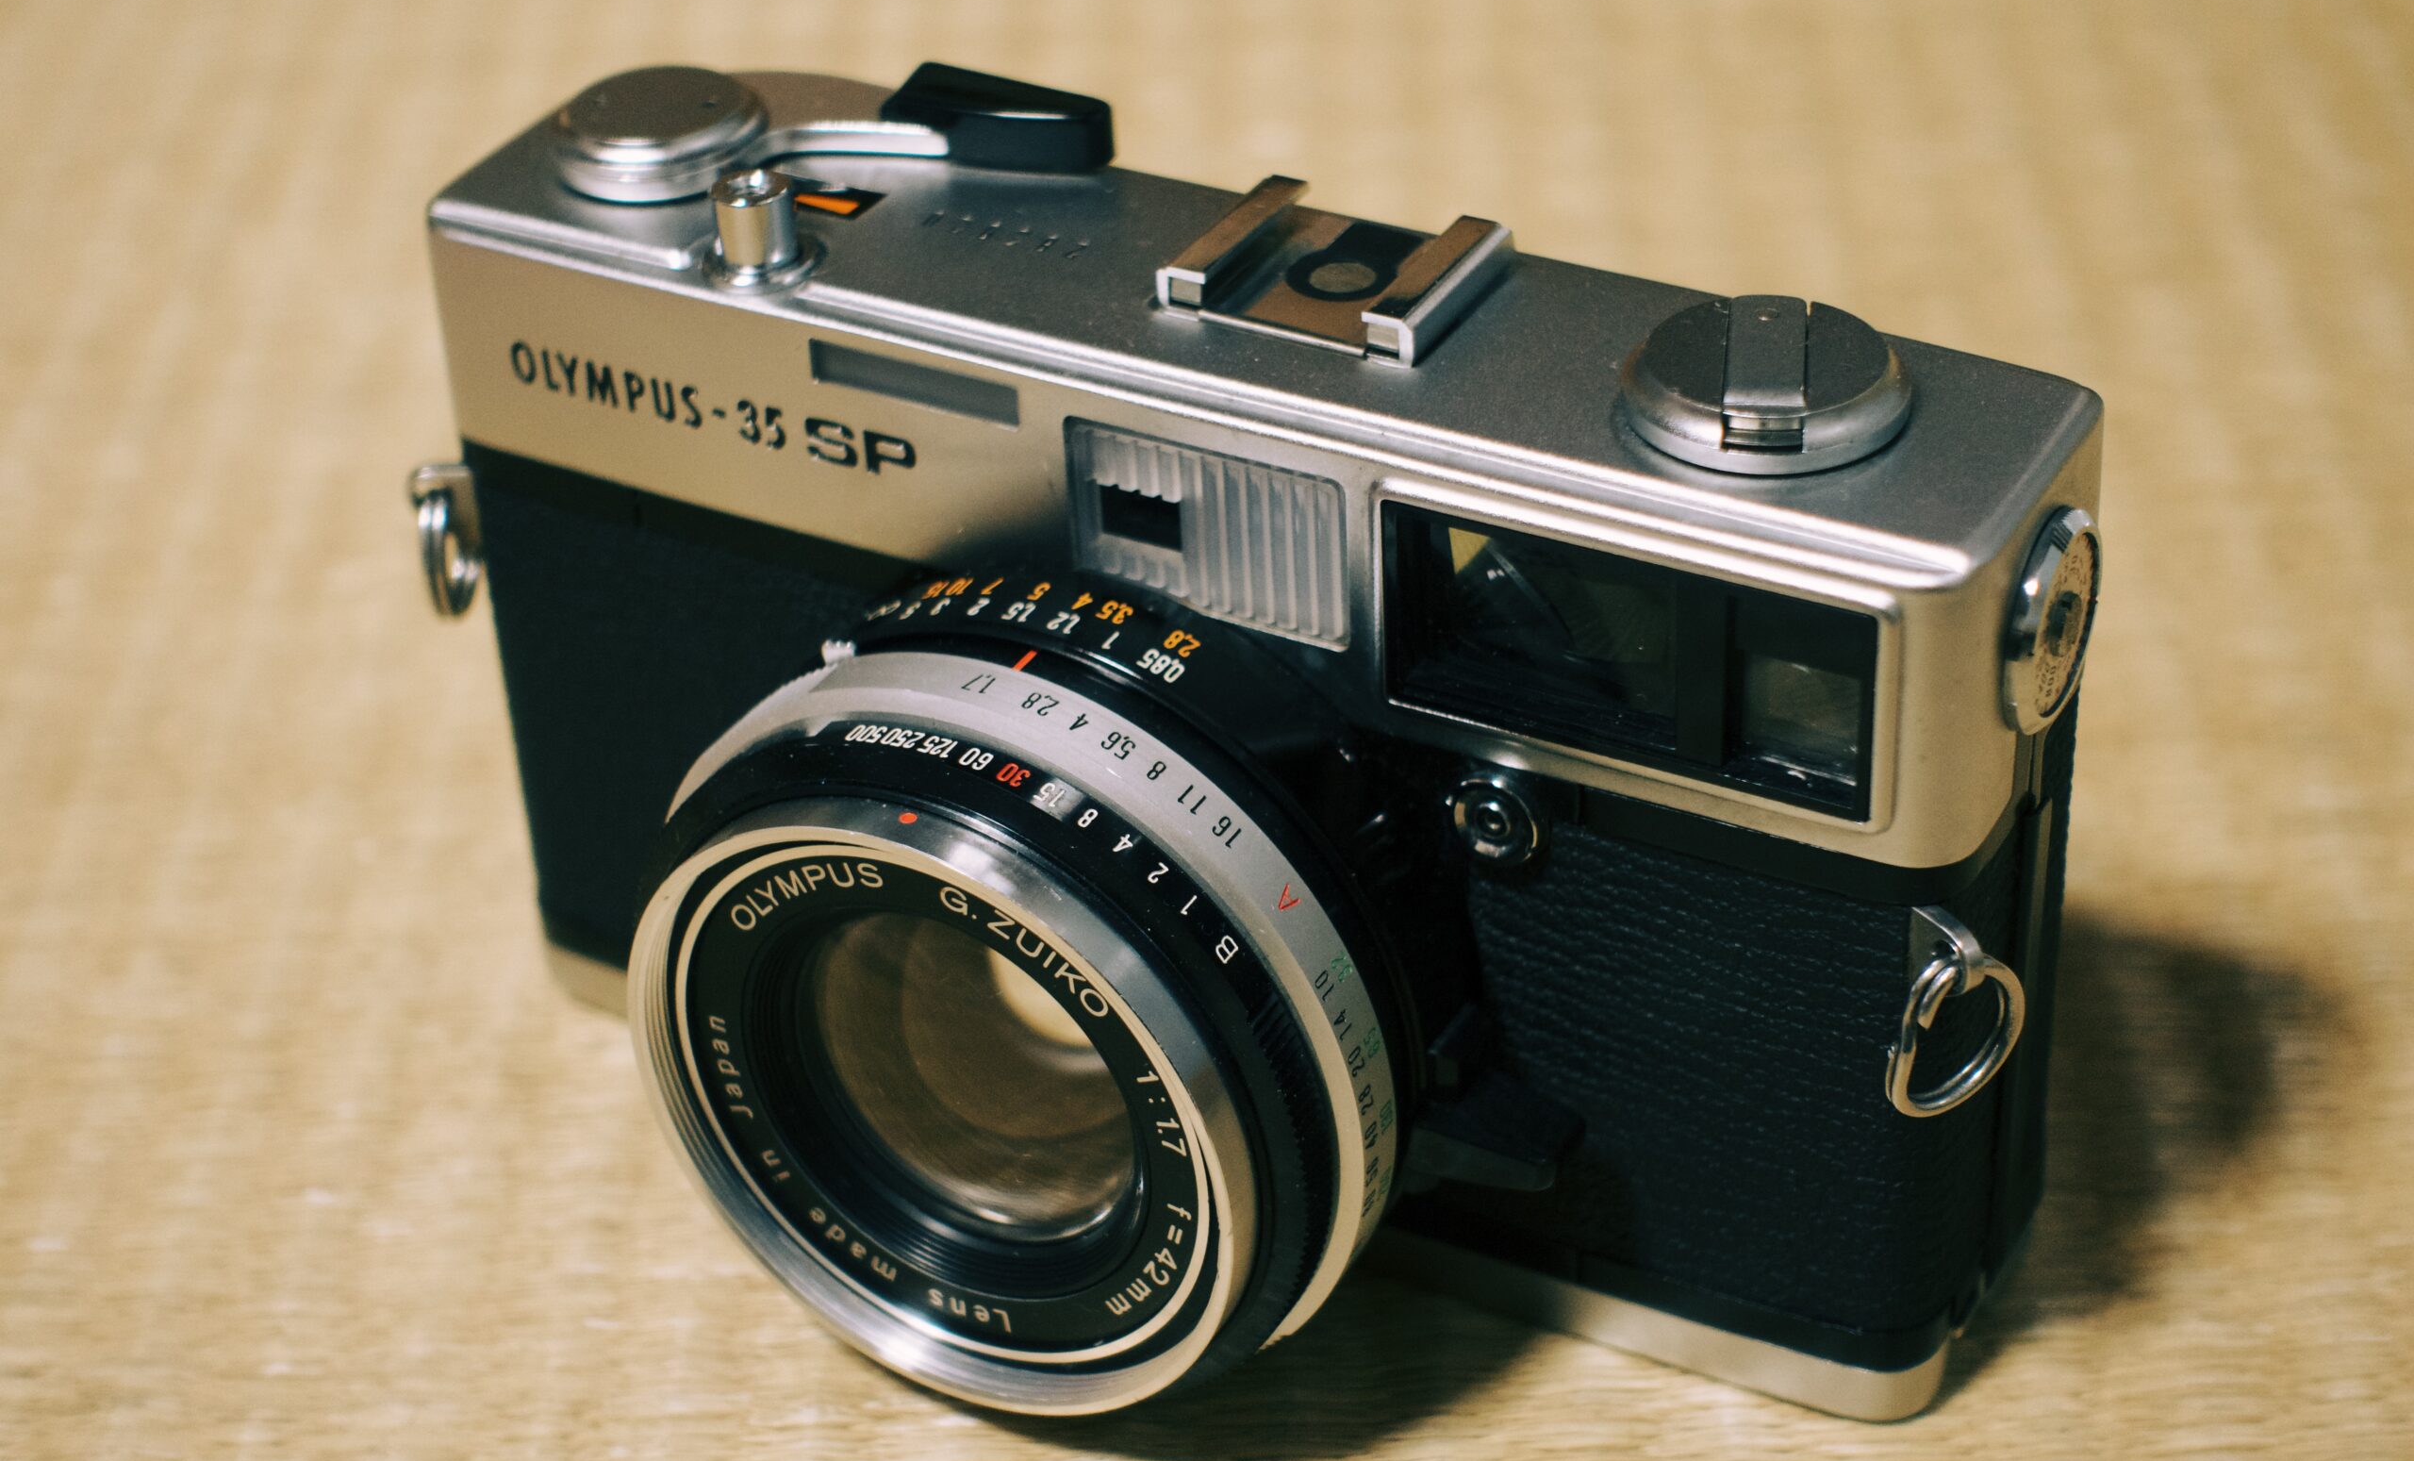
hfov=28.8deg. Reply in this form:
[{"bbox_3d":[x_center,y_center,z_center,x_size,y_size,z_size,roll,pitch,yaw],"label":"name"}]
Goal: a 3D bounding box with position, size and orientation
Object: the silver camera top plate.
[{"bbox_3d":[0.001,-0.025,0.345,0.129,0.029,0.031,15,38,27],"label":"silver camera top plate"}]

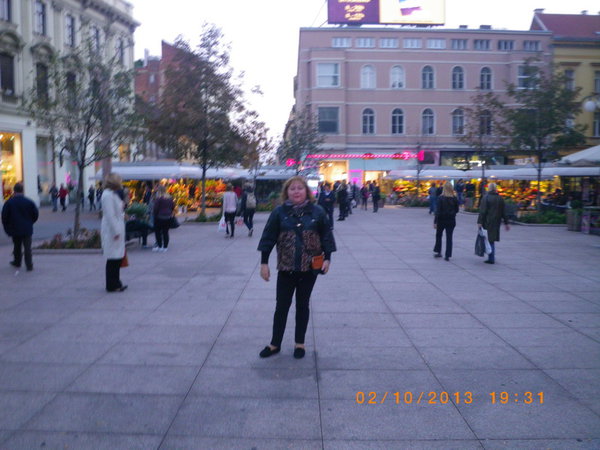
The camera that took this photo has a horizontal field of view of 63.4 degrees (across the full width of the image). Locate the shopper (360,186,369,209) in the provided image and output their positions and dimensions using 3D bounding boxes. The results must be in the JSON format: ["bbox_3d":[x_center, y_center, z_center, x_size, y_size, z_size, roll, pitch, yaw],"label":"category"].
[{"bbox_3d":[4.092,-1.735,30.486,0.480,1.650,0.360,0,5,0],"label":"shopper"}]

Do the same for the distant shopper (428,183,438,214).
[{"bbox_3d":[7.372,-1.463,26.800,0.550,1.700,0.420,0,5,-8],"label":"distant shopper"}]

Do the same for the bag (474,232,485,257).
[{"bbox_3d":[3.707,0.403,10.022,0.190,0.500,0.270,0,5,0],"label":"bag"}]

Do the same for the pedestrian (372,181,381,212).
[{"bbox_3d":[4.125,-1.499,26.169,0.400,1.660,0.470,-2,5,-17],"label":"pedestrian"}]

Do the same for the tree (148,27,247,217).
[{"bbox_3d":[-4.429,-4.696,21.600,4.400,8.300,4.200,1,5,0],"label":"tree"}]

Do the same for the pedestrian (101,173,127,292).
[{"bbox_3d":[-2.782,0.119,7.238,0.380,1.730,0.480,-2,5,-17],"label":"pedestrian"}]

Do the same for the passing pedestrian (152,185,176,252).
[{"bbox_3d":[-3.330,-0.183,11.774,0.540,1.630,0.380,-1,5,-15],"label":"passing pedestrian"}]

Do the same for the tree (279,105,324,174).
[{"bbox_3d":[0.104,-4.789,33.711,3.300,6.900,3.200,0,5,0],"label":"tree"}]

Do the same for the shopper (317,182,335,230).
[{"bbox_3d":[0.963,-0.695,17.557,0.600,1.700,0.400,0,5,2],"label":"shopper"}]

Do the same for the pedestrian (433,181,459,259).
[{"bbox_3d":[3.150,-0.096,10.400,0.550,1.670,0.400,1,5,2],"label":"pedestrian"}]

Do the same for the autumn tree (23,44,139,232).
[{"bbox_3d":[-5.552,-1.958,12.276,2.800,5.000,2.700,0,5,0],"label":"autumn tree"}]

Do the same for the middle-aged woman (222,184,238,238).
[{"bbox_3d":[-2.146,-0.462,14.914,0.500,1.670,0.360,0,5,5],"label":"middle-aged woman"}]

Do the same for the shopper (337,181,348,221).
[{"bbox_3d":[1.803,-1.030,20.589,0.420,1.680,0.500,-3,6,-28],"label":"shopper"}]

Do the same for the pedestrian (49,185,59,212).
[{"bbox_3d":[-13.951,-1.538,27.500,0.560,1.660,0.420,0,5,-8],"label":"pedestrian"}]

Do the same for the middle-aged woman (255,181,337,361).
[{"bbox_3d":[-0.033,0.394,4.610,0.720,1.680,0.420,1,5,0],"label":"middle-aged woman"}]

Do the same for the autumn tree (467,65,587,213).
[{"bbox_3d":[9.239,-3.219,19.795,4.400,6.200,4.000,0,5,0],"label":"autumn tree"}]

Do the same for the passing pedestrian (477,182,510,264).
[{"bbox_3d":[3.901,-0.054,9.783,0.620,1.640,0.450,-2,5,-23],"label":"passing pedestrian"}]

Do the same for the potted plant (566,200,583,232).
[{"bbox_3d":[9.618,-0.332,16.928,0.540,1.080,0.520,3,5,29],"label":"potted plant"}]

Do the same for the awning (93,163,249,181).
[{"bbox_3d":[-6.581,-2.642,24.664,7.600,0.850,3.000,0,5,-6],"label":"awning"}]

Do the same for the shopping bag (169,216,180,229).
[{"bbox_3d":[-3.051,-0.057,11.750,0.320,0.300,0.160,1,5,0],"label":"shopping bag"}]

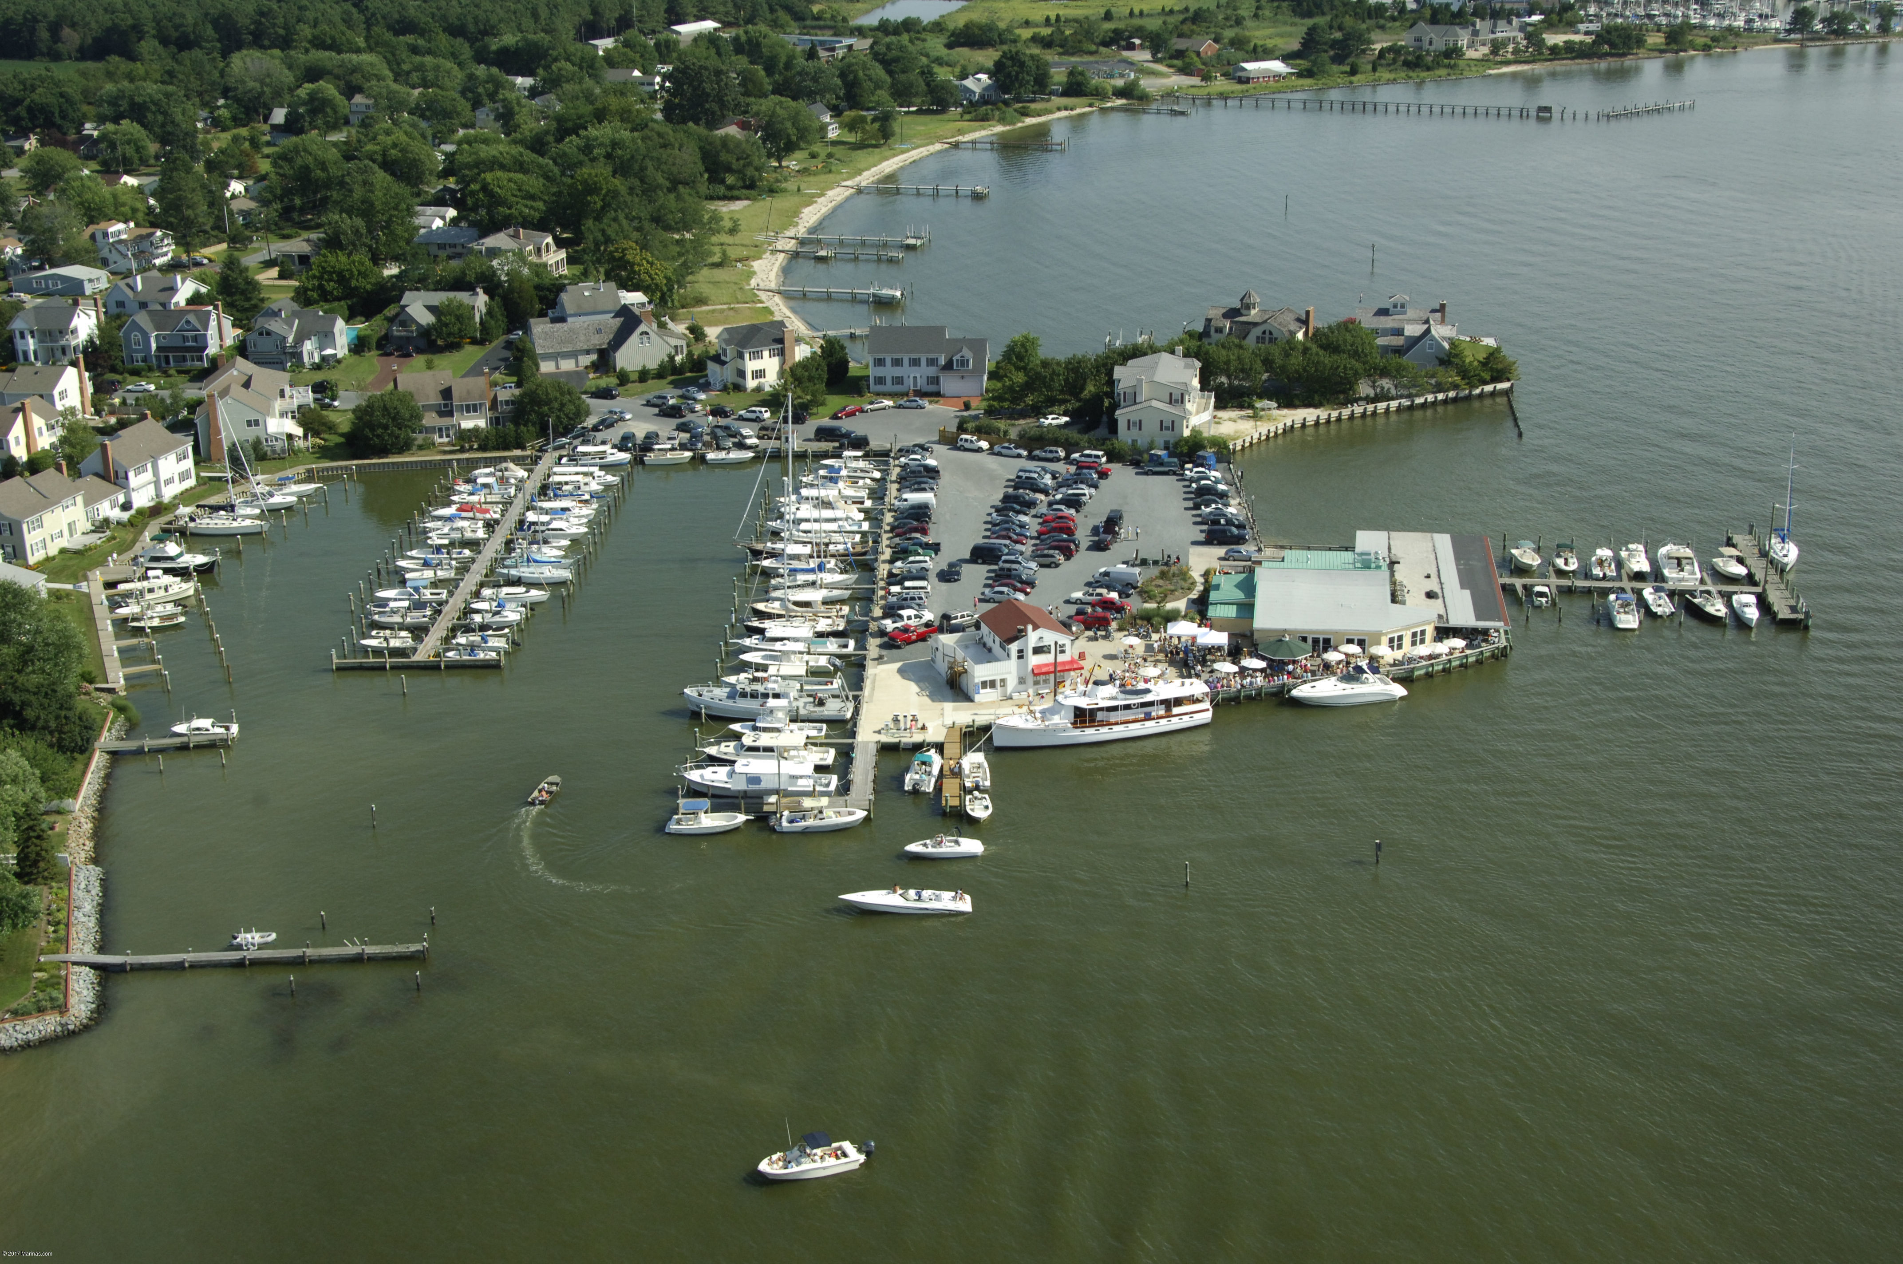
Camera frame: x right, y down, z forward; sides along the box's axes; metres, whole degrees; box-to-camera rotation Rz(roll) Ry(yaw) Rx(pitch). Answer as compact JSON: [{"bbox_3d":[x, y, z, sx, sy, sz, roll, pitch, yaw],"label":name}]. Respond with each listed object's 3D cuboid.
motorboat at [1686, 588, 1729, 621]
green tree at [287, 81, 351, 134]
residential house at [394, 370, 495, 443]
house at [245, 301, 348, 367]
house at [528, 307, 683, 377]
[{"bbox_3d":[83.667,-3.071,249.399,2.500,2.200,7.100,-3,20,-8],"label":"motorboat"},{"bbox_3d":[-181.570,-149.428,650.087,17.000,16.000,17.000,-1,19,0],"label":"green tree"},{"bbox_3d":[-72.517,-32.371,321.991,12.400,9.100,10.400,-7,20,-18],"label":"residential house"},{"bbox_3d":[-105.530,-47.790,366.382,13.600,8.200,11.500,1,19,3],"label":"house"},{"bbox_3d":[-55.097,-46.434,362.241,23.500,8.000,13.000,-5,19,-13],"label":"house"}]

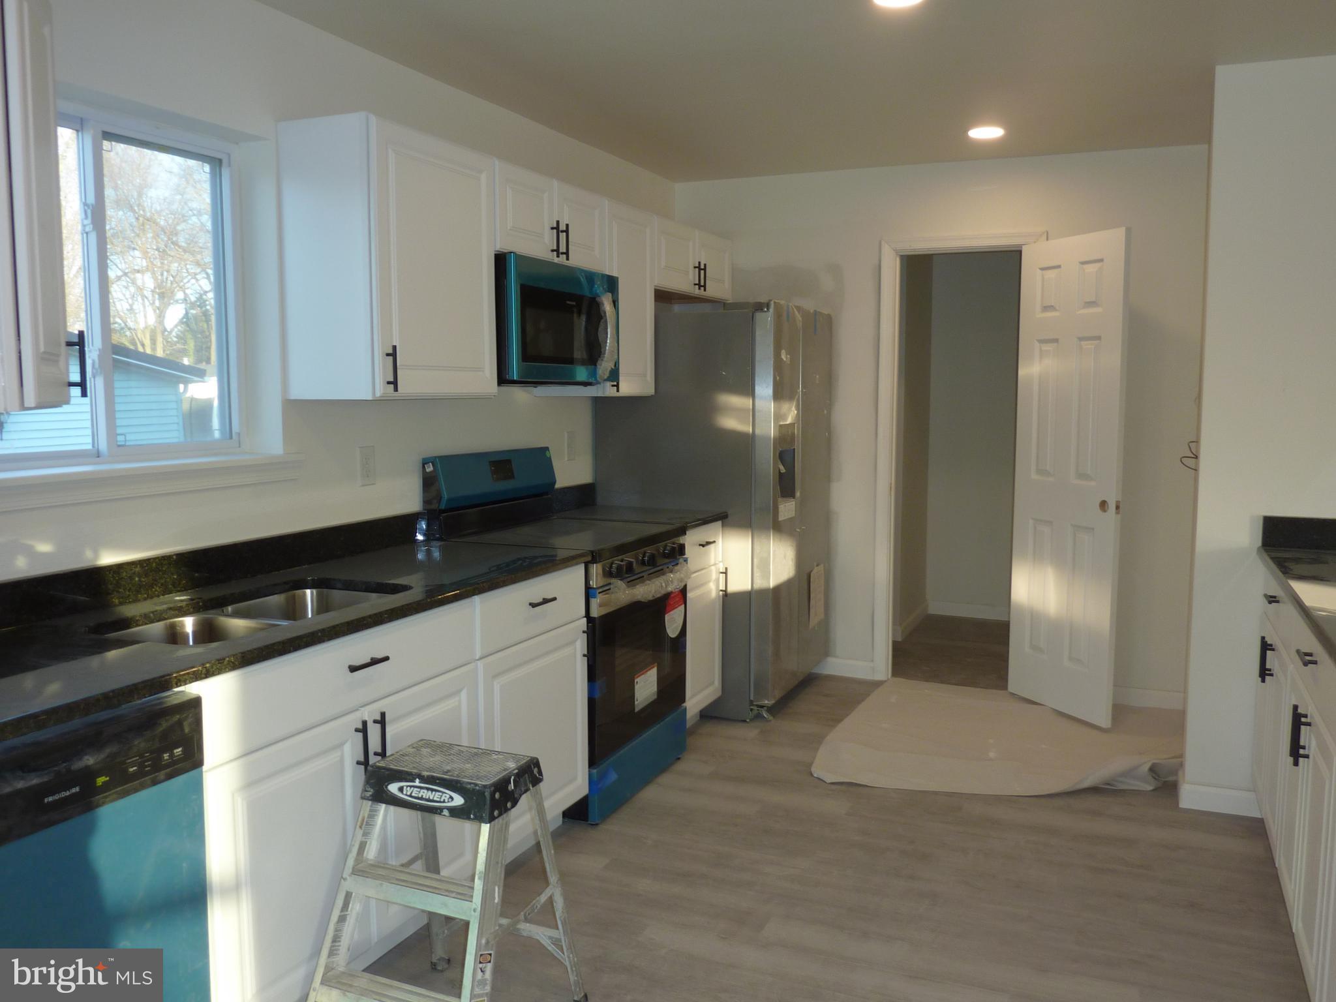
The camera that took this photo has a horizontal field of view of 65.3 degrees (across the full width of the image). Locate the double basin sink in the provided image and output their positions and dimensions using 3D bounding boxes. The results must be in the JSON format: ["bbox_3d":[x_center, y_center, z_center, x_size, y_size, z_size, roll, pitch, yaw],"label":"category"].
[{"bbox_3d":[-0.973,0.377,2.490,0.410,0.205,0.740,3,7,24],"label":"double basin sink"}]

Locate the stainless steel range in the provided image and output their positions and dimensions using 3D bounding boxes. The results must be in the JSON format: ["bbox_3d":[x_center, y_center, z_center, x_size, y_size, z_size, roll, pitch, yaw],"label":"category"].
[{"bbox_3d":[-0.356,0.426,3.817,0.678,1.193,0.765,3,7,24],"label":"stainless steel range"}]

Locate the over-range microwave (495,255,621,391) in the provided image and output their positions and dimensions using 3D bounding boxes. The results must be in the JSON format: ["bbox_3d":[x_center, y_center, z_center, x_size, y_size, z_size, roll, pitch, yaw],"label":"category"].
[{"bbox_3d":[-0.495,-0.622,3.743,0.405,0.428,0.761,3,7,24],"label":"over-range microwave"}]

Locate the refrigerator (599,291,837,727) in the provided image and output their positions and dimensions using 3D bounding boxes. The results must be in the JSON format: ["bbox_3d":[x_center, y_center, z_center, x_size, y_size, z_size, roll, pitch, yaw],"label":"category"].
[{"bbox_3d":[0.232,0.016,4.894,0.838,1.765,0.881,3,7,24],"label":"refrigerator"}]

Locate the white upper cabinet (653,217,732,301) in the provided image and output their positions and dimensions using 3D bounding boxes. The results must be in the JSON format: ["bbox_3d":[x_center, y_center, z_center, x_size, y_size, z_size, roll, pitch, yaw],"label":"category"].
[{"bbox_3d":[-0.018,-1.110,4.863,0.327,0.294,0.911,3,7,24],"label":"white upper cabinet"}]

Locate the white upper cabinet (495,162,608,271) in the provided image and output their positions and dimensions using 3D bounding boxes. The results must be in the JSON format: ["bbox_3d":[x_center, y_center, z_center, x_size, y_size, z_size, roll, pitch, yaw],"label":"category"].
[{"bbox_3d":[-0.539,-0.985,3.708,0.327,0.293,0.766,3,7,24],"label":"white upper cabinet"}]

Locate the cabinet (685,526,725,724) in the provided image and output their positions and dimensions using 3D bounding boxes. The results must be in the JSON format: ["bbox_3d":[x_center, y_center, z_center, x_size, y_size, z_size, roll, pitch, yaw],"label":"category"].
[{"bbox_3d":[-0.135,0.508,4.410,0.621,0.847,0.447,3,7,24],"label":"cabinet"}]

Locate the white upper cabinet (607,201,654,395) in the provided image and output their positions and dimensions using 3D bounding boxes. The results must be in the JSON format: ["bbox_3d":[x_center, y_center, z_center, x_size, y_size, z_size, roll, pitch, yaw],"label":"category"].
[{"bbox_3d":[-0.293,-0.809,4.278,0.327,0.760,0.437,3,7,24],"label":"white upper cabinet"}]

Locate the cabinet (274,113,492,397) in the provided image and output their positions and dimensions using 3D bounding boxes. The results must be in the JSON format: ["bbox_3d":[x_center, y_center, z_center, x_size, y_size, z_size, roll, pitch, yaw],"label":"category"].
[{"bbox_3d":[-0.814,-0.689,3.123,0.327,0.760,0.580,3,7,24],"label":"cabinet"}]

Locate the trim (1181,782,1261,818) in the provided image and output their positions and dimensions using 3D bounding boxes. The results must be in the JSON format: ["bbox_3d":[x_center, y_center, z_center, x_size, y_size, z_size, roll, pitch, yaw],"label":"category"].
[{"bbox_3d":[1.873,1.014,3.530,0.243,0.085,0.016,3,7,24],"label":"trim"}]

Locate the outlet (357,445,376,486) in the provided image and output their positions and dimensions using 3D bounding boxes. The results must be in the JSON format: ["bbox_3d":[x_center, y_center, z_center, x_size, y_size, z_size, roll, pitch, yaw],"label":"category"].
[{"bbox_3d":[-0.944,-0.109,3.286,0.008,0.120,0.073,3,7,24],"label":"outlet"}]

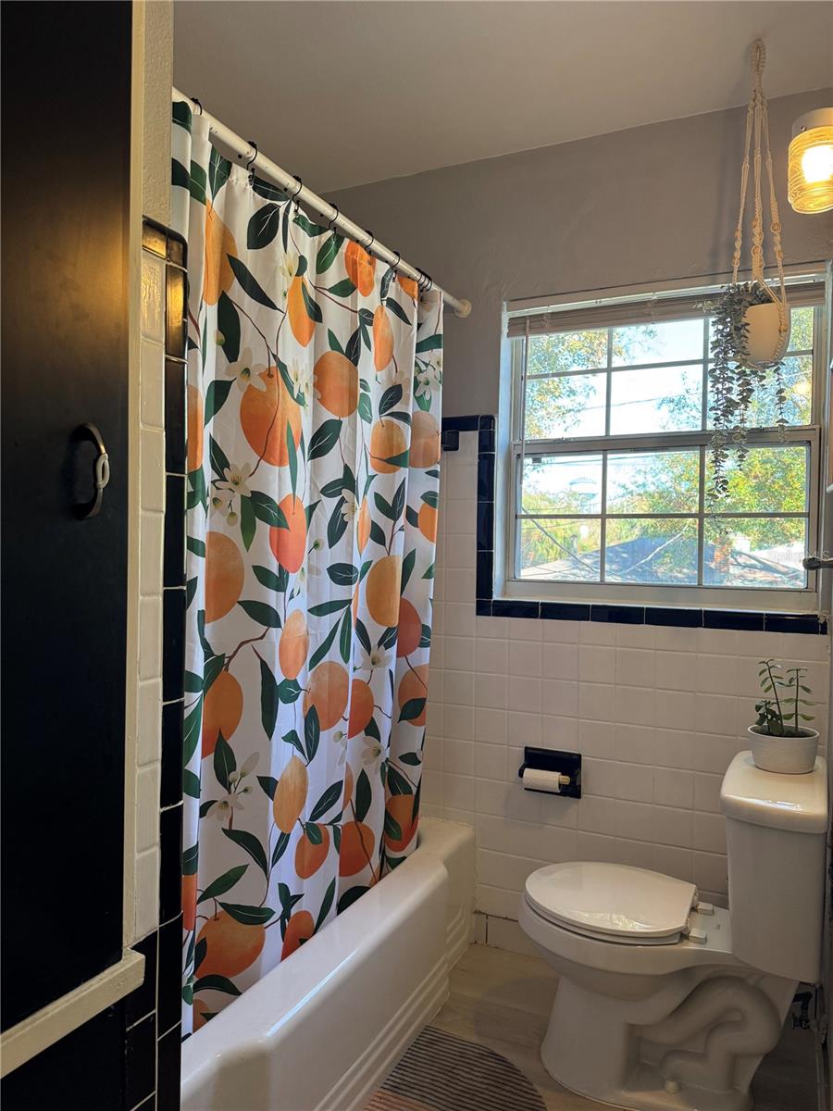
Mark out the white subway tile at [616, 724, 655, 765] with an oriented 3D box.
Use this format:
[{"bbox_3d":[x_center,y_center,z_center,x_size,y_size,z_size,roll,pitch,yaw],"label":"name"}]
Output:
[{"bbox_3d":[0.623,0.539,2.195,0.108,0.108,0.010,1,1,27],"label":"white subway tile"}]

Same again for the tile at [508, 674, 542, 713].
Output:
[{"bbox_3d":[0.333,0.424,2.343,0.108,0.108,0.009,1,1,27],"label":"tile"}]

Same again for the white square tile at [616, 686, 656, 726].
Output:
[{"bbox_3d":[0.624,0.430,2.194,0.108,0.108,0.010,1,1,27],"label":"white square tile"}]

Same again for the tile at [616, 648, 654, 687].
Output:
[{"bbox_3d":[0.626,0.321,2.199,0.108,0.108,0.010,1,0,28],"label":"tile"}]

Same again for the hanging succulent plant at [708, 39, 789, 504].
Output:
[{"bbox_3d":[0.786,-0.668,1.814,0.180,1.094,0.165,1,1,26],"label":"hanging succulent plant"}]

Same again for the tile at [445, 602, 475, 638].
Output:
[{"bbox_3d":[0.141,0.203,2.444,0.108,0.109,0.009,1,1,26],"label":"tile"}]

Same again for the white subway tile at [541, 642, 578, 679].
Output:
[{"bbox_3d":[0.431,0.319,2.292,0.108,0.108,0.010,1,1,27],"label":"white subway tile"}]

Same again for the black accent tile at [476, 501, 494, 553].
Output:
[{"bbox_3d":[0.218,-0.090,2.397,0.057,0.149,0.010,1,1,27],"label":"black accent tile"}]

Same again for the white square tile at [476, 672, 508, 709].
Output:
[{"bbox_3d":[0.236,0.426,2.405,0.108,0.109,0.010,1,2,27],"label":"white square tile"}]

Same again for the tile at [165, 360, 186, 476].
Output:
[{"bbox_3d":[-0.330,-0.188,1.050,0.010,0.153,0.048,1,2,27],"label":"tile"}]

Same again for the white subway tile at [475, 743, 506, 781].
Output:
[{"bbox_3d":[0.236,0.647,2.412,0.108,0.109,0.010,1,2,27],"label":"white subway tile"}]

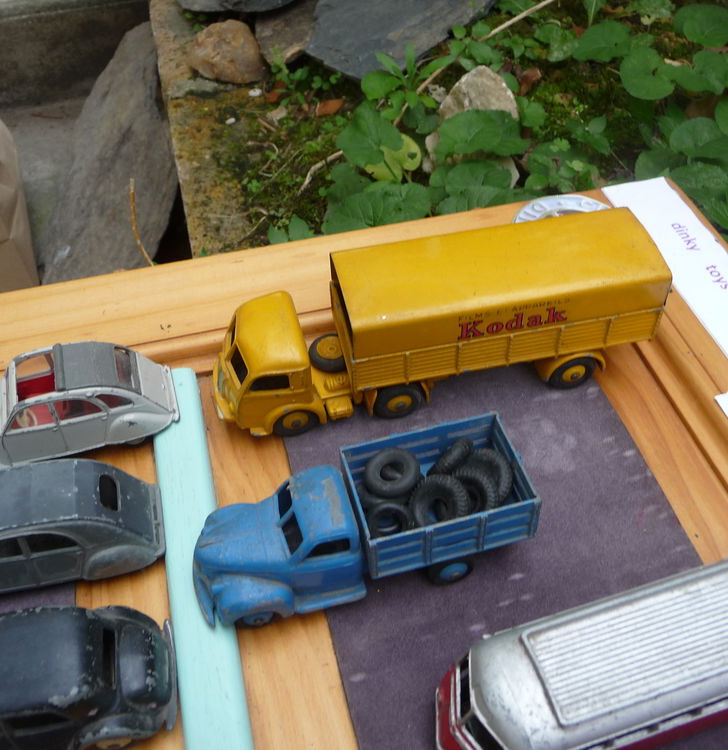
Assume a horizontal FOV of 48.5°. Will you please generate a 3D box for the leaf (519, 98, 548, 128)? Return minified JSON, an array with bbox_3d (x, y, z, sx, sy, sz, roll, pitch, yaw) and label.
[{"bbox_3d":[0.130,-0.202,0.625,0.020,0.006,0.026,-26,76,1],"label":"leaf"}]

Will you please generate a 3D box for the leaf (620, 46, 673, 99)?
[{"bbox_3d":[0.236,-0.251,0.673,0.037,0.024,0.045,12,48,15],"label":"leaf"}]

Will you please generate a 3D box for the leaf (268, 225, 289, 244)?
[{"bbox_3d":[-0.053,-0.085,0.500,0.014,0.004,0.018,-20,76,-8],"label":"leaf"}]

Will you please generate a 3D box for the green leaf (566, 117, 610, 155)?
[{"bbox_3d":[0.177,-0.189,0.638,0.029,0.015,0.028,9,47,13],"label":"green leaf"}]

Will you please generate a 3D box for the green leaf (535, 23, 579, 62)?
[{"bbox_3d":[0.166,-0.287,0.699,0.037,0.009,0.039,-8,76,5],"label":"green leaf"}]

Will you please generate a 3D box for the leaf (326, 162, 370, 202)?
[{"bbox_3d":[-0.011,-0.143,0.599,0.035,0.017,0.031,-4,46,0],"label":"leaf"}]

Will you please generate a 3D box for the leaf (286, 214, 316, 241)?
[{"bbox_3d":[-0.045,-0.103,0.570,0.019,0.010,0.019,-7,46,-3],"label":"leaf"}]

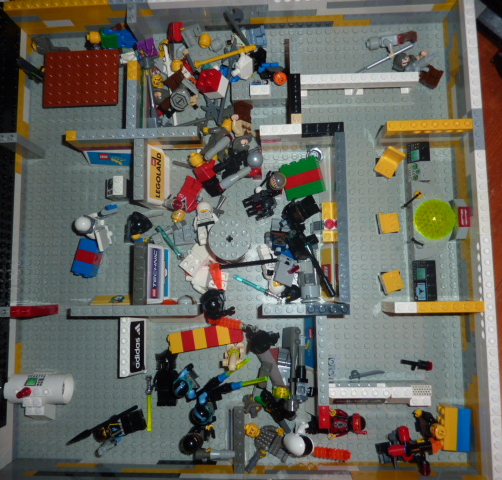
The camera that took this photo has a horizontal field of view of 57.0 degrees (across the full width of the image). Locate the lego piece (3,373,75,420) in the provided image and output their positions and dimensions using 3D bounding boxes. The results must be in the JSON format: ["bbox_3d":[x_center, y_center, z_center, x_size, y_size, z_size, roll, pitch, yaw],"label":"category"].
[{"bbox_3d":[-0.174,0.130,0.376,0.051,0.027,0.040,-1,84,3],"label":"lego piece"}]

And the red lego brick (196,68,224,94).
[{"bbox_3d":[-0.035,-0.133,0.385,0.016,0.011,0.016,7,79,36],"label":"red lego brick"}]

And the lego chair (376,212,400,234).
[{"bbox_3d":[0.114,-0.014,0.375,0.016,0.018,0.016,-8,84,2],"label":"lego chair"}]

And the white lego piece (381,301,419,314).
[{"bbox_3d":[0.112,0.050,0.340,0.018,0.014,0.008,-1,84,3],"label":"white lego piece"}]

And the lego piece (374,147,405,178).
[{"bbox_3d":[0.113,-0.063,0.381,0.016,0.017,0.018,31,87,5],"label":"lego piece"}]

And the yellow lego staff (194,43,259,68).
[{"bbox_3d":[-0.021,-0.158,0.398,0.056,0.005,0.005,-11,84,12],"label":"yellow lego staff"}]

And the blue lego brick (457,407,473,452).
[{"bbox_3d":[0.164,0.147,0.363,0.010,0.016,0.032,4,85,3],"label":"blue lego brick"}]

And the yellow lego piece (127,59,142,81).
[{"bbox_3d":[-0.096,-0.136,0.377,0.008,0.011,0.016,-1,85,2],"label":"yellow lego piece"}]

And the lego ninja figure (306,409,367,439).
[{"bbox_3d":[0.068,0.146,0.366,0.047,0.013,0.024,-2,84,3],"label":"lego ninja figure"}]

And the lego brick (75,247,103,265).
[{"bbox_3d":[-0.135,0.015,0.389,0.016,0.016,0.010,14,85,4],"label":"lego brick"}]

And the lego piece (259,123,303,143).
[{"bbox_3d":[0.023,-0.083,0.360,0.032,0.018,0.008,-1,84,3],"label":"lego piece"}]

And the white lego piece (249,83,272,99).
[{"bbox_3d":[0.007,-0.129,0.389,0.016,0.011,0.016,-1,84,3],"label":"white lego piece"}]

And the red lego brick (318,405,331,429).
[{"bbox_3d":[0.053,0.127,0.334,0.008,0.011,0.016,-1,84,3],"label":"red lego brick"}]

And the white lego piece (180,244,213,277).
[{"bbox_3d":[-0.044,0.017,0.383,0.017,0.011,0.025,42,88,5],"label":"white lego piece"}]

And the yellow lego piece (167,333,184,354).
[{"bbox_3d":[-0.060,0.083,0.378,0.011,0.016,0.016,-11,84,2],"label":"yellow lego piece"}]

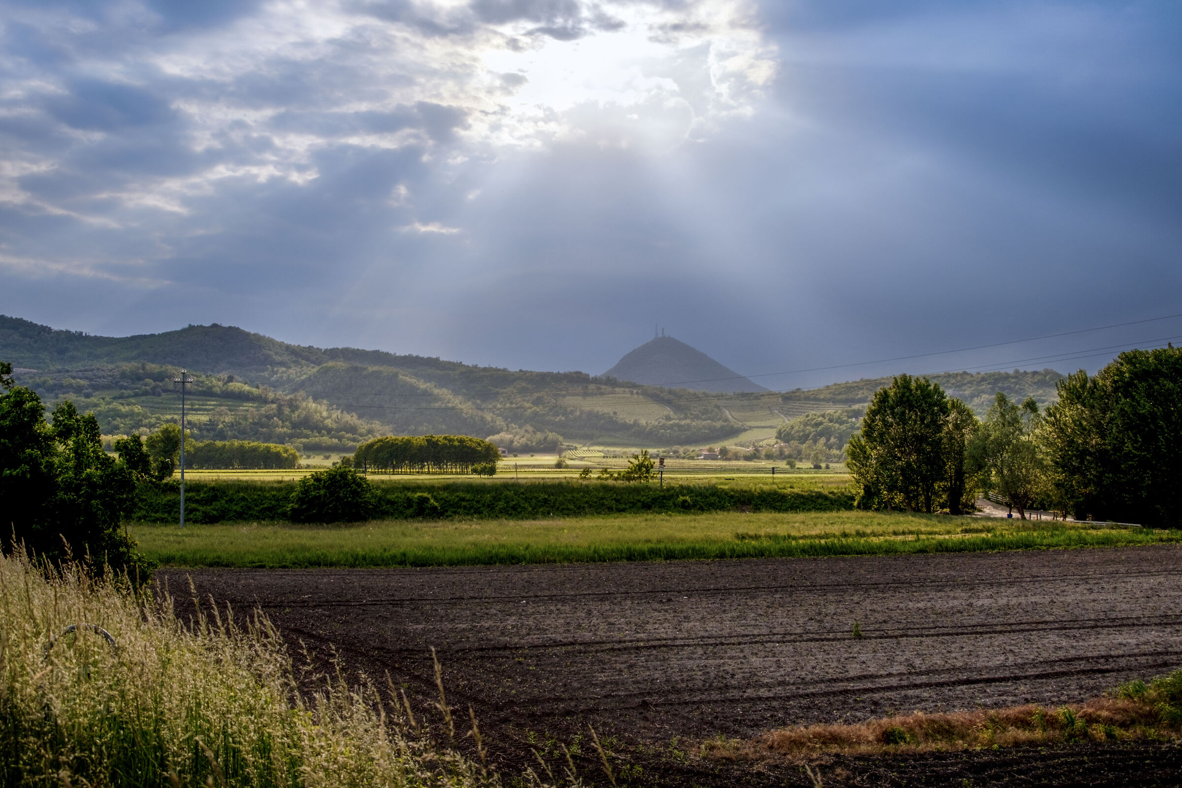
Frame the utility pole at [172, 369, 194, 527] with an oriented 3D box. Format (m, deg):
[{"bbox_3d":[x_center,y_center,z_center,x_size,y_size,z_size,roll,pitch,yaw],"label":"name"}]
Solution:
[{"bbox_3d":[-28.372,3.814,96.000,1.380,11.100,0.320,2,-3,-37],"label":"utility pole"}]

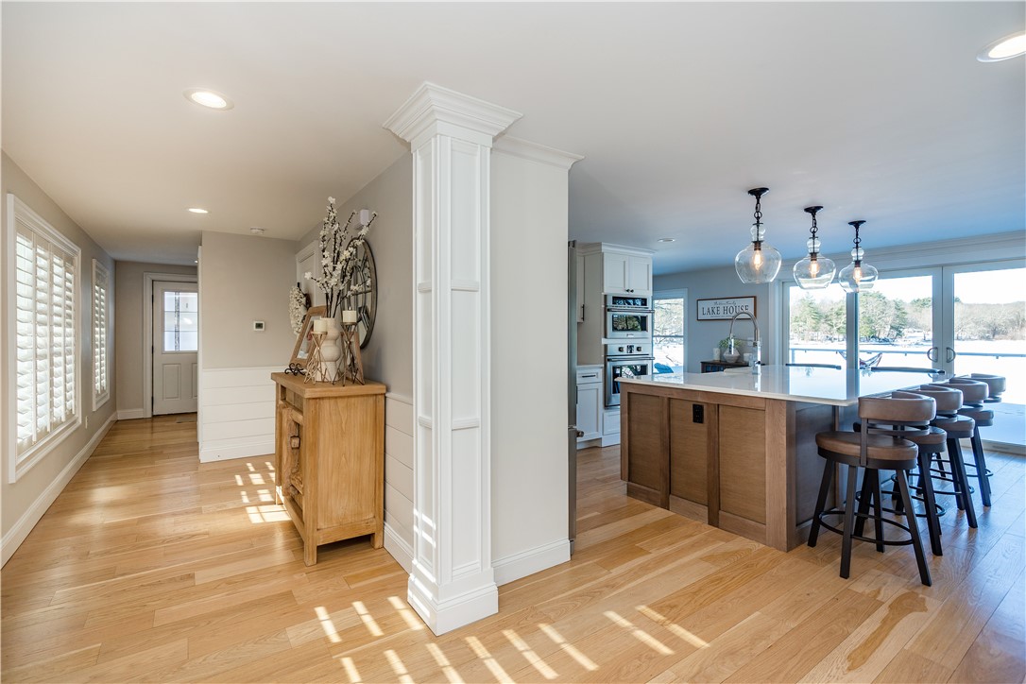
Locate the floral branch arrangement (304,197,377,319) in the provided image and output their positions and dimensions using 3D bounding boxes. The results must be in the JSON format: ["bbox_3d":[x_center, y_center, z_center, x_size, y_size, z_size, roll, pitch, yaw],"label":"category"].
[{"bbox_3d":[-1.089,-0.534,2.880,0.430,0.770,0.430,-1,1,-35],"label":"floral branch arrangement"}]

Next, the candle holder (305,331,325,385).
[{"bbox_3d":[-1.176,0.094,2.769,0.165,0.314,0.165,-1,1,-35],"label":"candle holder"}]

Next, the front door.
[{"bbox_3d":[-5.130,0.128,7.154,0.860,2.040,0.060,-1,1,-35],"label":"front door"}]

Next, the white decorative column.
[{"bbox_3d":[-0.286,0.102,2.119,0.465,2.250,0.465,0,1,-36],"label":"white decorative column"}]

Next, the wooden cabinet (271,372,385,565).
[{"bbox_3d":[-1.275,0.725,3.034,0.435,0.970,1.165,0,1,-36],"label":"wooden cabinet"}]

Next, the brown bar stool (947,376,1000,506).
[{"bbox_3d":[3.578,0.759,3.667,0.540,0.940,0.540,-1,1,-35],"label":"brown bar stool"}]

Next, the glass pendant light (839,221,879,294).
[{"bbox_3d":[3.109,-0.762,4.146,0.285,0.645,0.285,0,1,-36],"label":"glass pendant light"}]

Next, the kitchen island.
[{"bbox_3d":[2.423,0.763,3.894,2.750,0.920,1.560,-1,1,-35],"label":"kitchen island"}]

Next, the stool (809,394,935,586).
[{"bbox_3d":[1.946,0.754,2.505,0.540,0.945,0.555,0,1,-36],"label":"stool"}]

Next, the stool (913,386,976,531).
[{"bbox_3d":[2.992,0.746,3.255,0.540,0.945,0.555,0,1,-36],"label":"stool"}]

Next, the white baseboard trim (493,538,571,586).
[{"bbox_3d":[0.080,1.161,2.394,0.590,0.125,0.022,0,1,-36],"label":"white baseboard trim"}]

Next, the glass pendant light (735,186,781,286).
[{"bbox_3d":[1.788,-0.764,3.325,0.335,0.679,0.335,-1,1,-35],"label":"glass pendant light"}]

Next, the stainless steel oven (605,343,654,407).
[{"bbox_3d":[1.235,0.365,5.681,0.770,0.735,0.620,-1,1,-35],"label":"stainless steel oven"}]

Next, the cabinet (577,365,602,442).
[{"bbox_3d":[0.680,0.734,5.364,0.400,0.920,0.620,-1,1,-35],"label":"cabinet"}]

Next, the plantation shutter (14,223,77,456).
[{"bbox_3d":[-3.453,-0.033,3.429,0.055,1.440,1.850,0,1,-36],"label":"plantation shutter"}]

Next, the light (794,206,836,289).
[{"bbox_3d":[2.434,-0.757,3.697,0.285,0.645,0.285,0,1,-36],"label":"light"}]

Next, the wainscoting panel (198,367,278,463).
[{"bbox_3d":[-2.714,0.720,4.679,0.810,0.920,0.040,0,1,-36],"label":"wainscoting panel"}]

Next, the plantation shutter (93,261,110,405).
[{"bbox_3d":[-4.973,-0.084,5.524,0.080,1.600,1.180,-1,1,-35],"label":"plantation shutter"}]

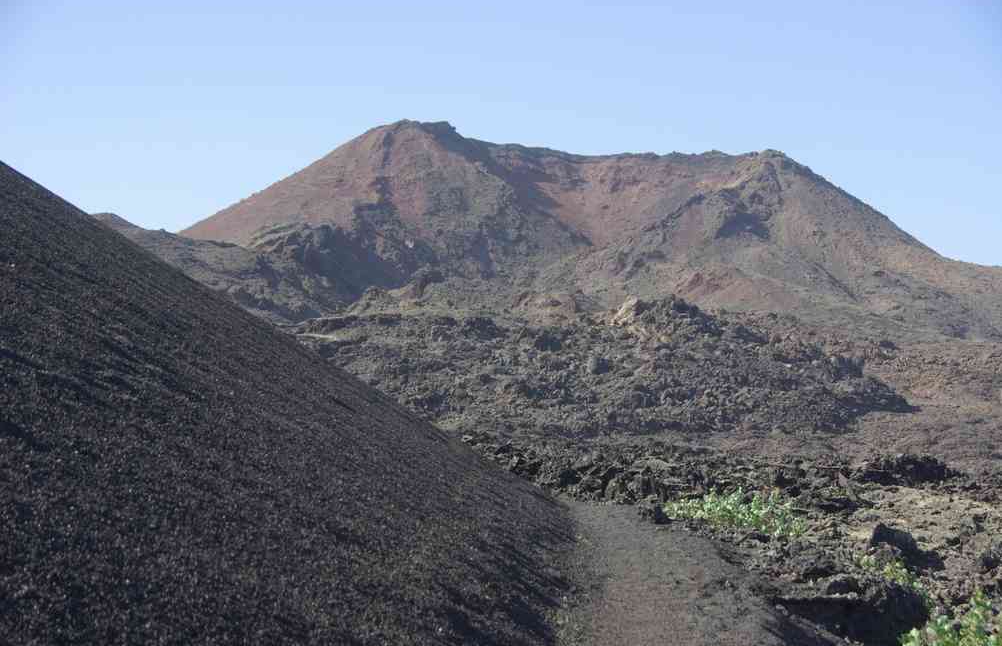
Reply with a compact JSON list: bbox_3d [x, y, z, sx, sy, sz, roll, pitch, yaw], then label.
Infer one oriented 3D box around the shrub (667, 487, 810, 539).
[{"bbox_3d":[2.663,2.161,26.000,1.620,0.550,1.200,0,0,0],"label":"shrub"}]

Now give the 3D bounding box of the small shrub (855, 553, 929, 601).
[{"bbox_3d":[3.262,2.112,19.000,0.600,0.360,0.500,0,0,0],"label":"small shrub"}]

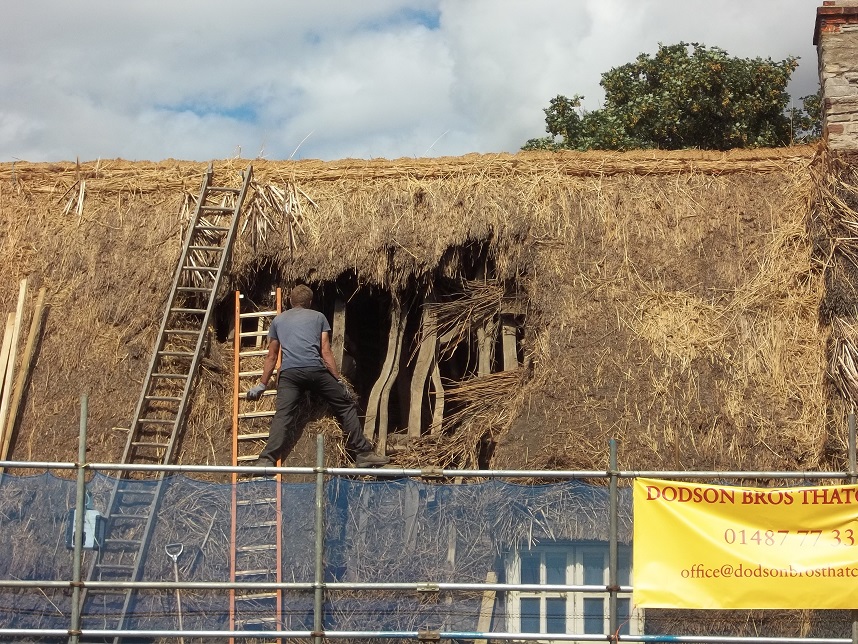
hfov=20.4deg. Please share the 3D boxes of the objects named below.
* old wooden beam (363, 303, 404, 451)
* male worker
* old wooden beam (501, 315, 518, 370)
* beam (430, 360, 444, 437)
[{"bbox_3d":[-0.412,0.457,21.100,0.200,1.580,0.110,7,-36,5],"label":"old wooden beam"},{"bbox_3d":[-0.942,0.460,20.100,1.160,1.600,0.560,-1,-19,6],"label":"male worker"},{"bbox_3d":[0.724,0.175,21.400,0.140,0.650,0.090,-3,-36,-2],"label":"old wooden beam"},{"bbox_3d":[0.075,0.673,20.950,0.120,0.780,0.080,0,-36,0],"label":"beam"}]

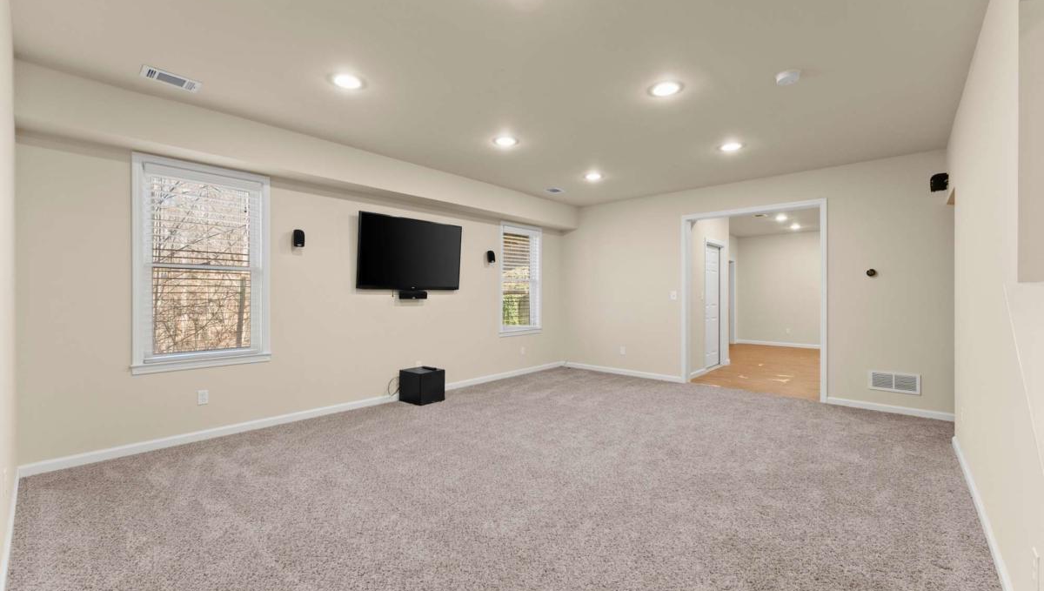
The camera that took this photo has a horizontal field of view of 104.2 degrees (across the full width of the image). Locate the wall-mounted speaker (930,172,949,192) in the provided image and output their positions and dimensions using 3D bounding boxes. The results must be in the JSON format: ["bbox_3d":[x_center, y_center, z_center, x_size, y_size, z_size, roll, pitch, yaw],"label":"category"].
[{"bbox_3d":[3.810,-1.035,3.710,0.120,0.160,0.095,0,0,42],"label":"wall-mounted speaker"}]

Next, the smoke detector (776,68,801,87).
[{"bbox_3d":[1.767,-1.441,2.697,0.137,0.042,0.137,0,0,40],"label":"smoke detector"}]

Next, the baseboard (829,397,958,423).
[{"bbox_3d":[3.775,1.163,4.205,0.970,0.083,0.018,0,0,41],"label":"baseboard"}]

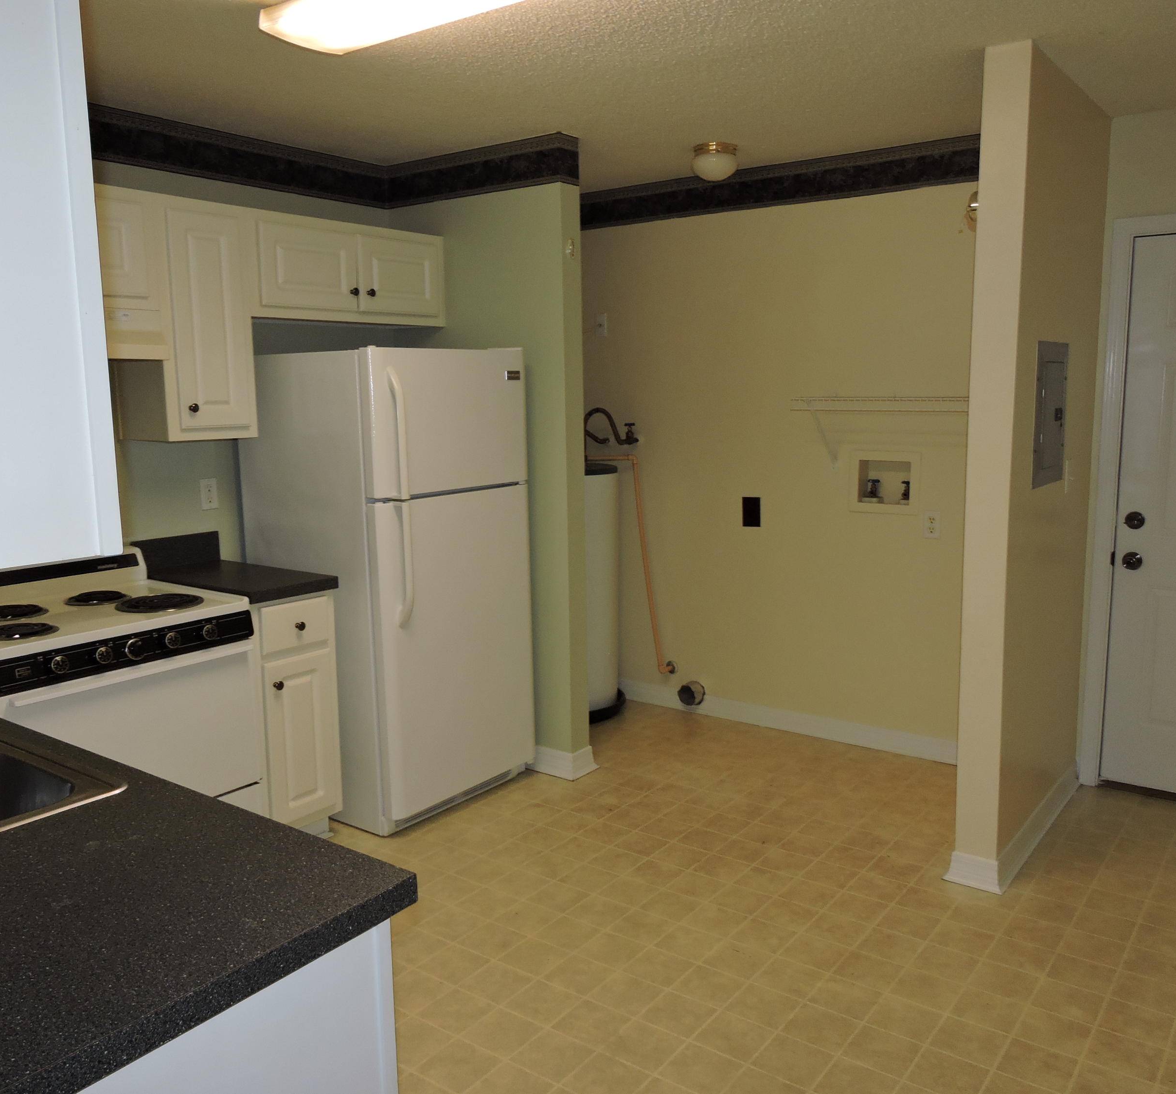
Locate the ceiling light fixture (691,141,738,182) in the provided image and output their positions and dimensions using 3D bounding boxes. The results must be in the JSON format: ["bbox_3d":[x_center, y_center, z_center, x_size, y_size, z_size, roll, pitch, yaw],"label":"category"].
[{"bbox_3d":[0.490,-1.469,3.890,0.180,0.130,0.180,-1,9,0],"label":"ceiling light fixture"}]

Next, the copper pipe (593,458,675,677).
[{"bbox_3d":[0.185,0.085,4.785,0.320,1.055,0.290,5,11,37],"label":"copper pipe"}]

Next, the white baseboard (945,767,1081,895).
[{"bbox_3d":[1.496,0.928,3.509,0.184,0.100,1.040,5,11,37],"label":"white baseboard"}]

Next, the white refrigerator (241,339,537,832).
[{"bbox_3d":[-0.742,0.116,3.870,0.760,1.685,0.755,5,11,37],"label":"white refrigerator"}]

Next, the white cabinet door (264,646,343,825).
[{"bbox_3d":[-0.974,0.634,3.425,0.022,0.585,0.262,5,11,37],"label":"white cabinet door"}]

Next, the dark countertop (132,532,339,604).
[{"bbox_3d":[-1.226,0.073,3.542,0.655,0.140,0.345,5,11,37],"label":"dark countertop"}]

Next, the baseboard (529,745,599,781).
[{"bbox_3d":[-0.110,0.862,4.140,0.278,0.105,0.155,5,11,37],"label":"baseboard"}]

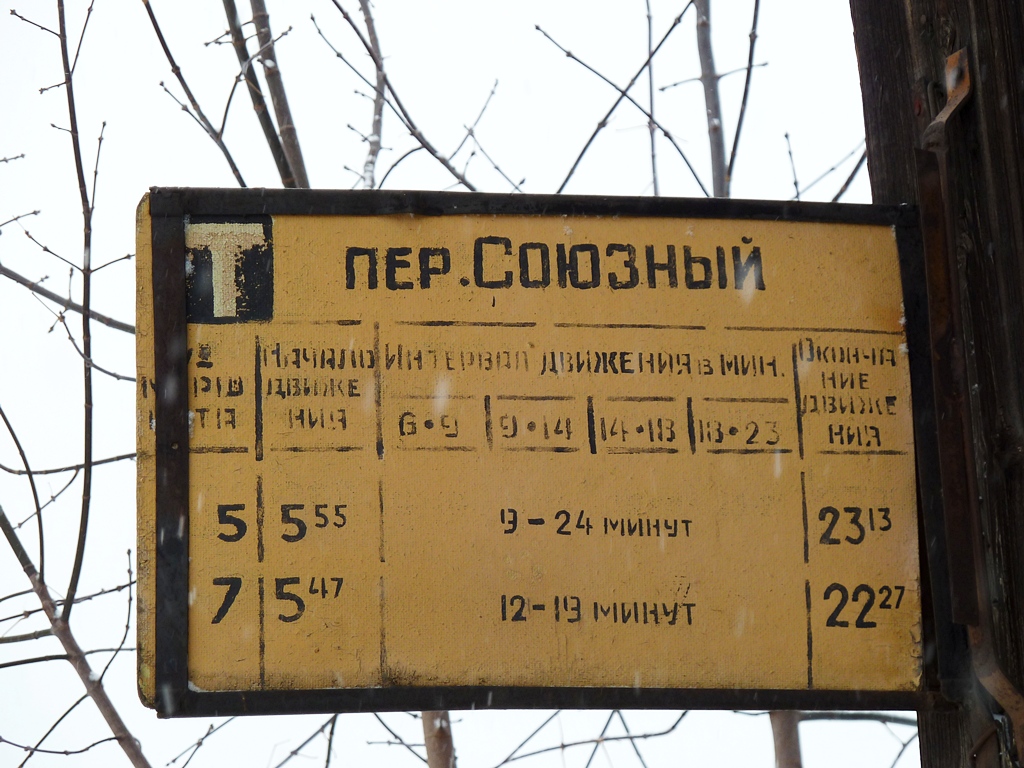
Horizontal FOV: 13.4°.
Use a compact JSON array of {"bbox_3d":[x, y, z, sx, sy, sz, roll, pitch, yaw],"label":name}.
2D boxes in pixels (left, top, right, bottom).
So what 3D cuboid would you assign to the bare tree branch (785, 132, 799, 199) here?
[{"bbox_3d":[0.405,-0.315,6.300,0.020,0.094,0.035,-1,-11,0],"label":"bare tree branch"}]

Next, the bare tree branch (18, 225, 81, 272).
[{"bbox_3d":[-0.564,-0.165,5.300,0.076,0.052,0.038,-1,-11,0],"label":"bare tree branch"}]

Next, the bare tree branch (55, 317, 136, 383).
[{"bbox_3d":[-0.508,-0.043,5.300,0.100,0.075,0.050,-1,-11,0],"label":"bare tree branch"}]

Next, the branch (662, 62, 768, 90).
[{"bbox_3d":[0.287,-0.438,6.200,0.151,0.028,0.068,-1,-11,0],"label":"branch"}]

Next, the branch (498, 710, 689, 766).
[{"bbox_3d":[0.108,0.488,6.000,0.265,0.055,0.106,-1,-11,0],"label":"branch"}]

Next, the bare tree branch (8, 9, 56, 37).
[{"bbox_3d":[-0.584,-0.441,5.300,0.059,0.029,0.029,-1,-11,0],"label":"bare tree branch"}]

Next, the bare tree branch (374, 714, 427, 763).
[{"bbox_3d":[-0.155,0.489,6.000,0.074,0.060,0.037,-1,-11,0],"label":"bare tree branch"}]

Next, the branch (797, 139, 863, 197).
[{"bbox_3d":[0.460,-0.312,6.300,0.101,0.079,0.051,-1,-11,0],"label":"branch"}]

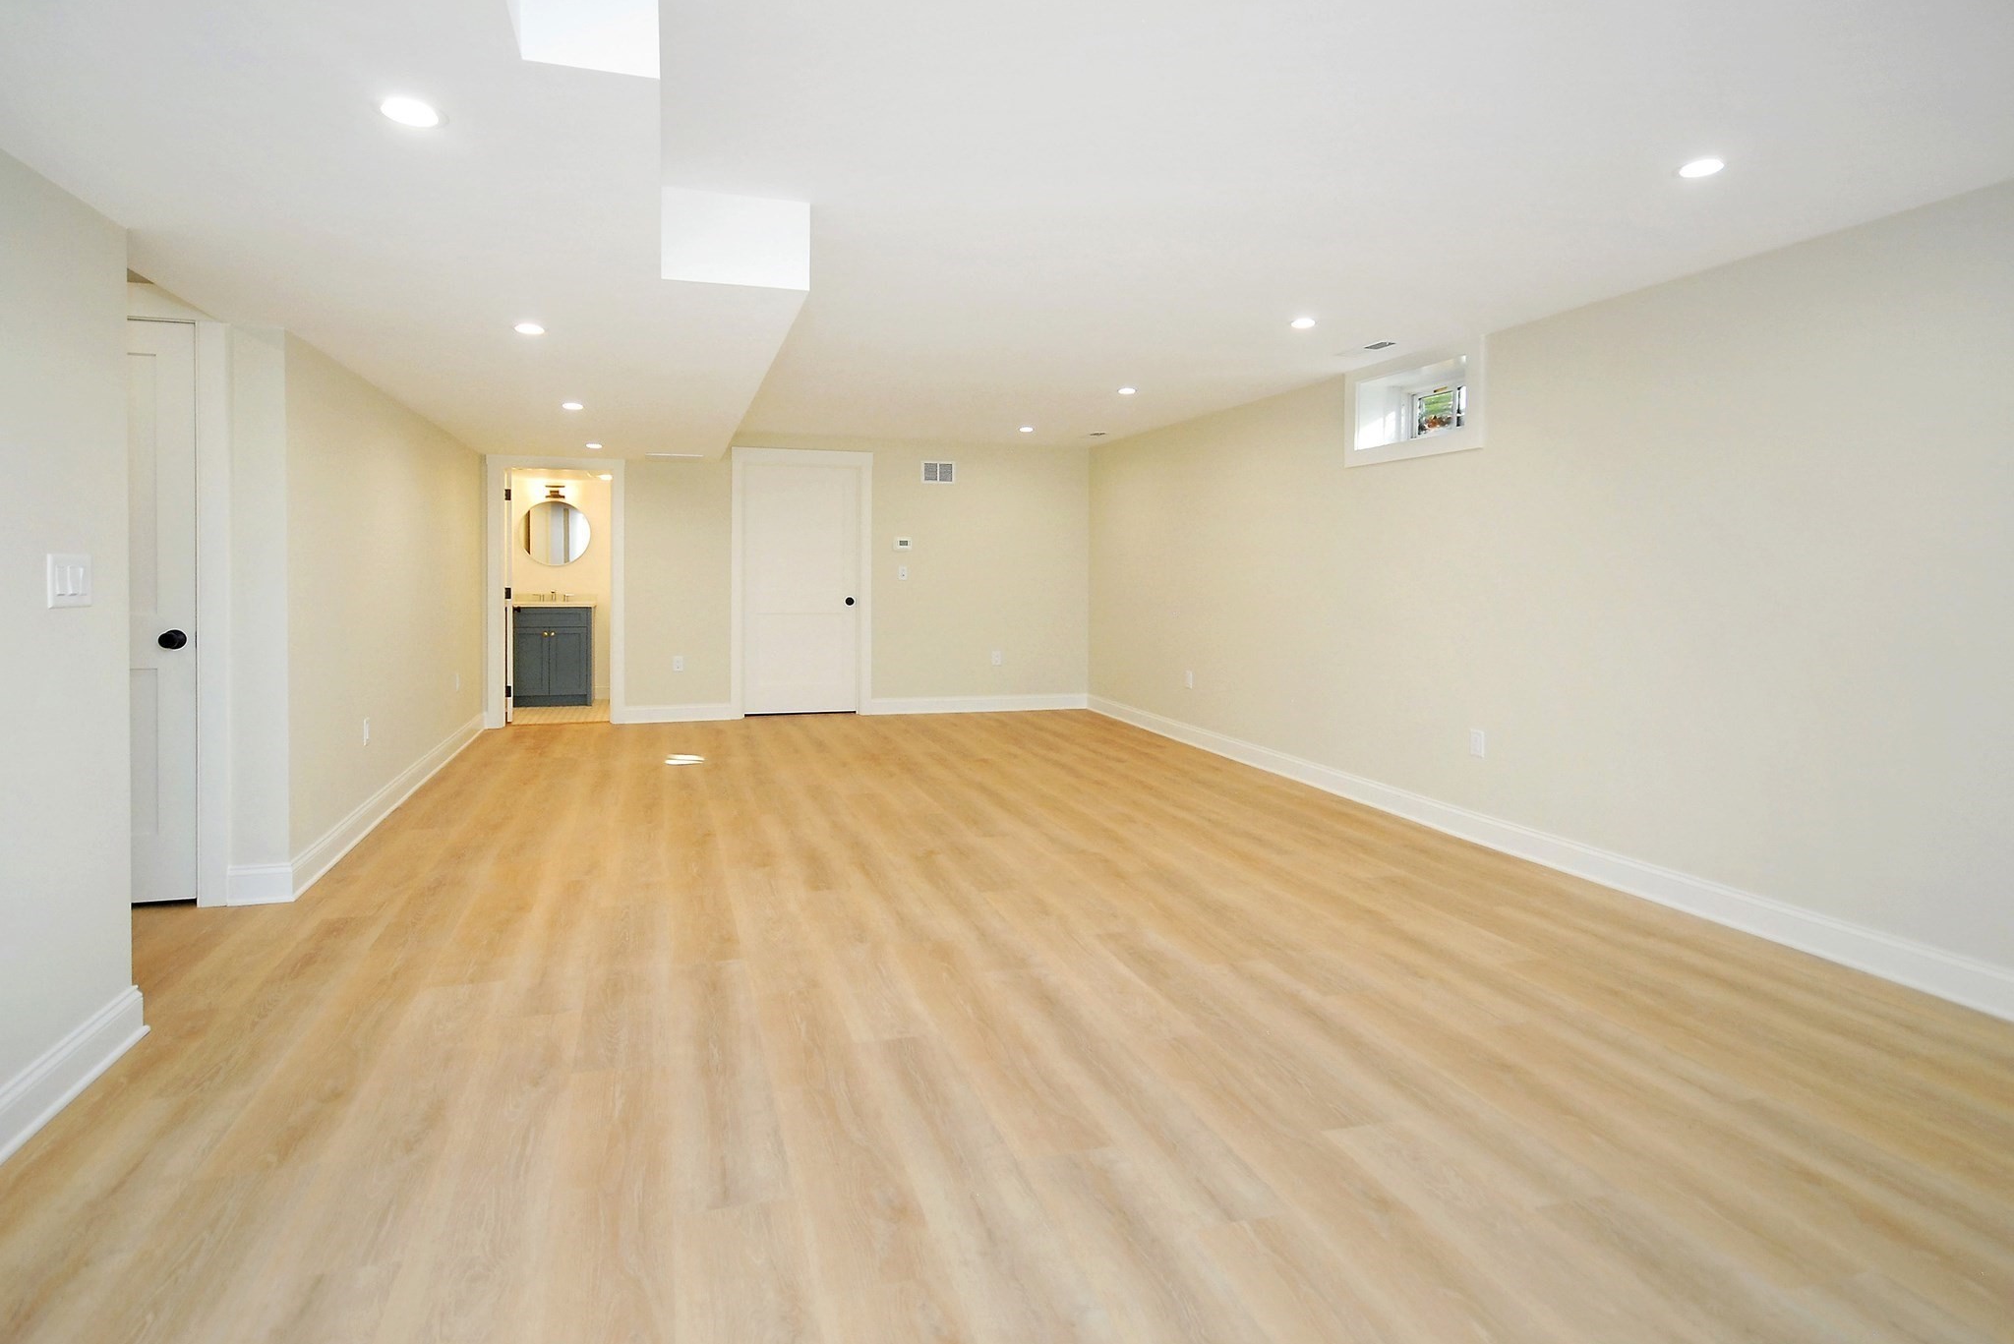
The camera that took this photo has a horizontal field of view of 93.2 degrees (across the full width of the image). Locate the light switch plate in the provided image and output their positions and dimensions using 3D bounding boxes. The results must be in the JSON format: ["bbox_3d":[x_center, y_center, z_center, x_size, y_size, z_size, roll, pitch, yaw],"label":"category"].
[{"bbox_3d":[-2.235,-0.217,2.275,0.012,0.126,0.180,-2,5,-20],"label":"light switch plate"}]

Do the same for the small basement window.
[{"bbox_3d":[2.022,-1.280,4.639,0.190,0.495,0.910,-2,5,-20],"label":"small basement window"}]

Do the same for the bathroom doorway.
[{"bbox_3d":[-3.464,-0.603,7.359,1.000,2.060,0.140,-1,5,-13],"label":"bathroom doorway"}]

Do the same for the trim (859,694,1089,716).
[{"bbox_3d":[-0.238,0.276,8.016,1.930,0.128,0.025,-1,5,-13],"label":"trim"}]

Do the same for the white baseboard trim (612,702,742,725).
[{"bbox_3d":[-2.601,0.331,7.520,0.976,0.128,0.025,-1,5,-13],"label":"white baseboard trim"}]

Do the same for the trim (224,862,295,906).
[{"bbox_3d":[-2.714,0.781,3.453,0.229,0.127,0.025,-1,5,-14],"label":"trim"}]

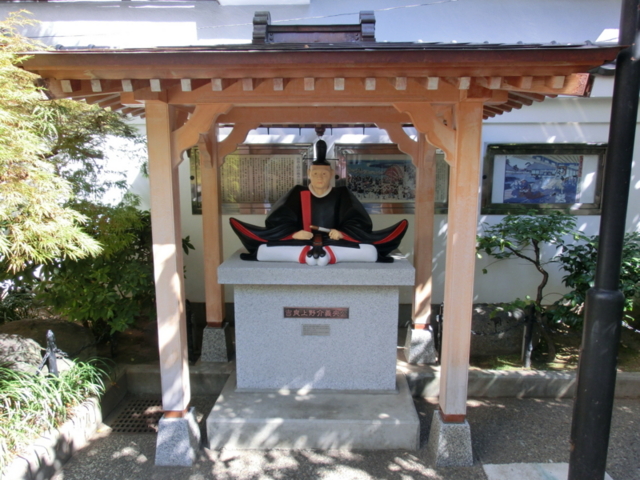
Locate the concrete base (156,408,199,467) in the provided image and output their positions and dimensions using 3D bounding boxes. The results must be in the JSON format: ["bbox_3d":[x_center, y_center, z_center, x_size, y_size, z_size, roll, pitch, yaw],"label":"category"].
[{"bbox_3d":[-0.821,1.131,2.591,0.206,0.248,0.206,0,8,1],"label":"concrete base"}]

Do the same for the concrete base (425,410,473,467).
[{"bbox_3d":[0.758,1.132,2.566,0.206,0.248,0.206,0,8,1],"label":"concrete base"}]

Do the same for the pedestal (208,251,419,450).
[{"bbox_3d":[-0.019,0.650,3.121,1.251,1.042,1.129,0,8,1],"label":"pedestal"}]

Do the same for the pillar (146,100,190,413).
[{"bbox_3d":[-0.825,0.135,2.440,0.117,1.728,0.117,0,8,1],"label":"pillar"}]

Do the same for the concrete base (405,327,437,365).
[{"bbox_3d":[0.771,0.791,3.435,0.206,0.248,0.206,0,8,1],"label":"concrete base"}]

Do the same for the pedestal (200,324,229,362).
[{"bbox_3d":[-0.794,0.790,3.460,0.206,0.248,0.206,0,8,1],"label":"pedestal"}]

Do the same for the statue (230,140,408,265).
[{"bbox_3d":[-0.009,-0.282,3.092,1.239,0.810,0.621,0,8,1],"label":"statue"}]

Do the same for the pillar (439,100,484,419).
[{"bbox_3d":[0.760,0.137,2.415,0.117,1.732,0.117,0,8,1],"label":"pillar"}]

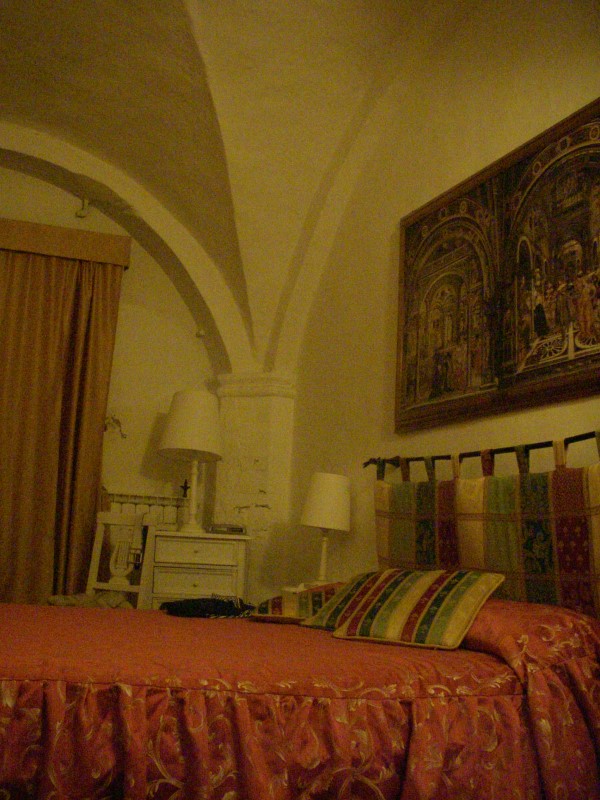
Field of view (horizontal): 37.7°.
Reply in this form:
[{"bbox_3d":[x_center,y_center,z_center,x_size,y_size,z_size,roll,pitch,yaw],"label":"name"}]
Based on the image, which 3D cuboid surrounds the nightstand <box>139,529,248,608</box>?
[{"bbox_3d":[-0.507,0.985,3.920,0.450,0.740,0.370,6,-10,-17],"label":"nightstand"}]

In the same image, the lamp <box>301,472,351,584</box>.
[{"bbox_3d":[0.105,0.538,3.700,0.205,0.460,0.205,3,-9,0],"label":"lamp"}]

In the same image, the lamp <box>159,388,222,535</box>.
[{"bbox_3d":[-0.485,0.272,4.000,0.285,0.635,0.285,6,-10,-17],"label":"lamp"}]

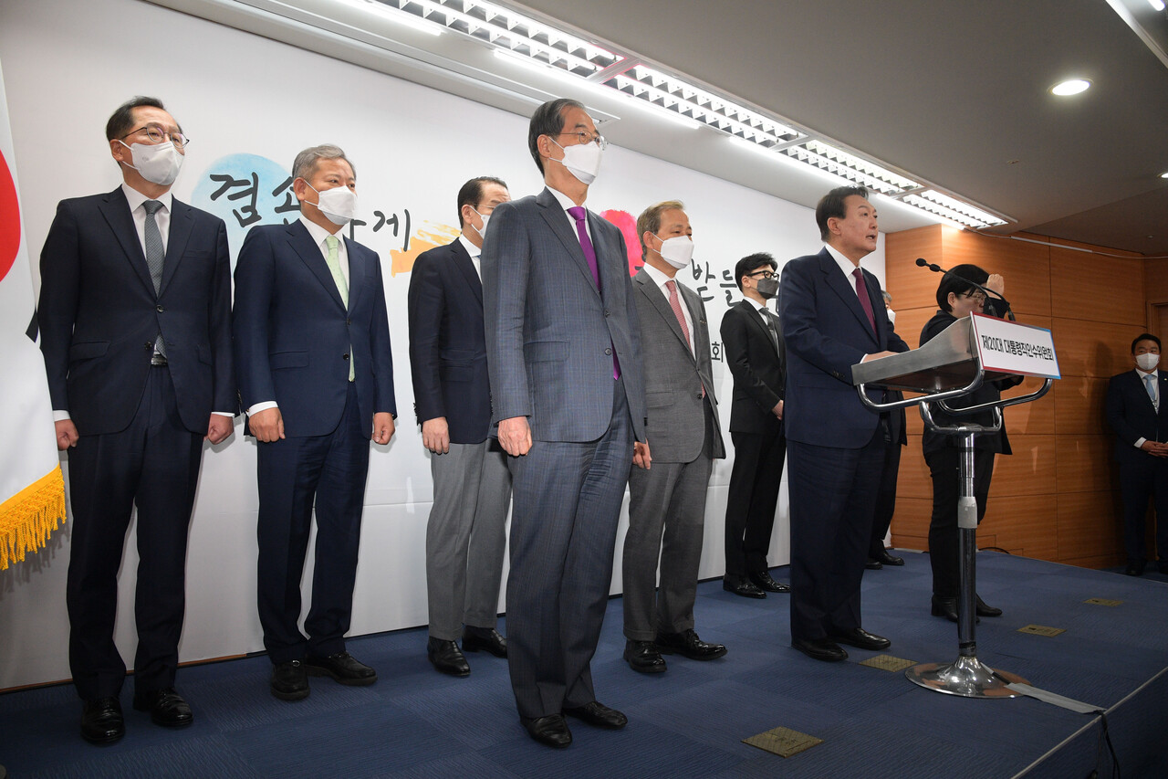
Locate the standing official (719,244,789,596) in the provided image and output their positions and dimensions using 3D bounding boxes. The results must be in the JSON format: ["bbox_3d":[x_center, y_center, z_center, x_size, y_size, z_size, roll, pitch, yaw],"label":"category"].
[{"bbox_3d":[0.926,0.168,4.127,0.519,1.788,0.392,3,-4,-39],"label":"standing official"}]

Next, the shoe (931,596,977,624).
[{"bbox_3d":[1.670,0.980,3.478,0.098,0.103,0.250,2,-4,-31],"label":"shoe"}]

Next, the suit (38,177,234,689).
[{"bbox_3d":[-1.260,0.148,2.208,0.519,1.499,0.323,3,-4,-34],"label":"suit"}]

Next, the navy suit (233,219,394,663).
[{"bbox_3d":[-0.878,0.171,2.560,0.539,1.499,0.323,4,-5,-44],"label":"navy suit"}]

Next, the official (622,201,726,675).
[{"bbox_3d":[0.327,0.137,2.896,0.519,1.700,0.353,4,-5,-44],"label":"official"}]

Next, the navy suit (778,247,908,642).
[{"bbox_3d":[1.022,0.202,3.035,0.608,1.539,0.441,3,-4,-41],"label":"navy suit"}]

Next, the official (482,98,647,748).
[{"bbox_3d":[-0.041,0.051,2.215,0.559,1.788,0.353,3,-4,-39],"label":"official"}]

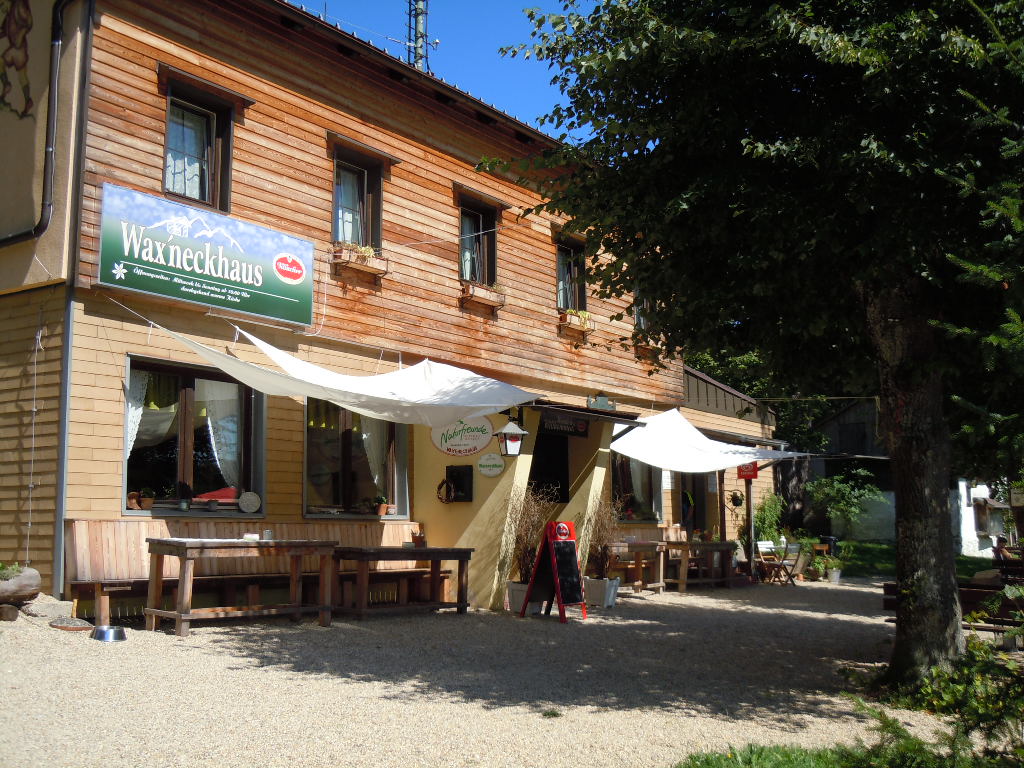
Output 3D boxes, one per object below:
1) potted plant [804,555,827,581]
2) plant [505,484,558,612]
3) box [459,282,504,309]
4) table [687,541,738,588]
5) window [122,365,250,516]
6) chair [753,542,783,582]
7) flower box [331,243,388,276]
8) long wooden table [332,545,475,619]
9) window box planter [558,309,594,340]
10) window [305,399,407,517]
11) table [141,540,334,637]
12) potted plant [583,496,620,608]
[{"bbox_3d":[6.353,3.854,24.111,0.400,0.520,0.400,-6,-10,36],"label":"potted plant"},{"bbox_3d":[0.217,1.832,12.850,0.480,1.420,0.500,-6,-9,34],"label":"plant"},{"bbox_3d":[-0.412,-1.212,15.903,0.220,0.220,0.812,-6,-10,36],"label":"box"},{"bbox_3d":[3.073,3.017,19.049,0.580,0.760,1.800,-6,-9,34],"label":"table"},{"bbox_3d":[-3.436,0.635,12.495,0.180,1.580,1.890,-6,-9,34],"label":"window"},{"bbox_3d":[4.958,3.431,22.300,0.420,0.830,0.480,4,-9,-33],"label":"chair"},{"bbox_3d":[-1.838,-1.509,13.983,0.220,0.280,0.791,-6,-10,36],"label":"flower box"},{"bbox_3d":[-1.218,2.215,12.788,0.560,0.720,1.800,-7,-10,39],"label":"long wooden table"},{"bbox_3d":[0.978,-0.940,17.778,0.220,0.270,0.804,-6,-10,36],"label":"window box planter"},{"bbox_3d":[-1.978,0.900,14.609,0.180,1.580,1.945,-6,-9,34],"label":"window"},{"bbox_3d":[-2.416,1.804,10.393,0.560,0.770,1.800,-6,-9,34],"label":"table"},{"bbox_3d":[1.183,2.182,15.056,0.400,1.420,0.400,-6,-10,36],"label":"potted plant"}]

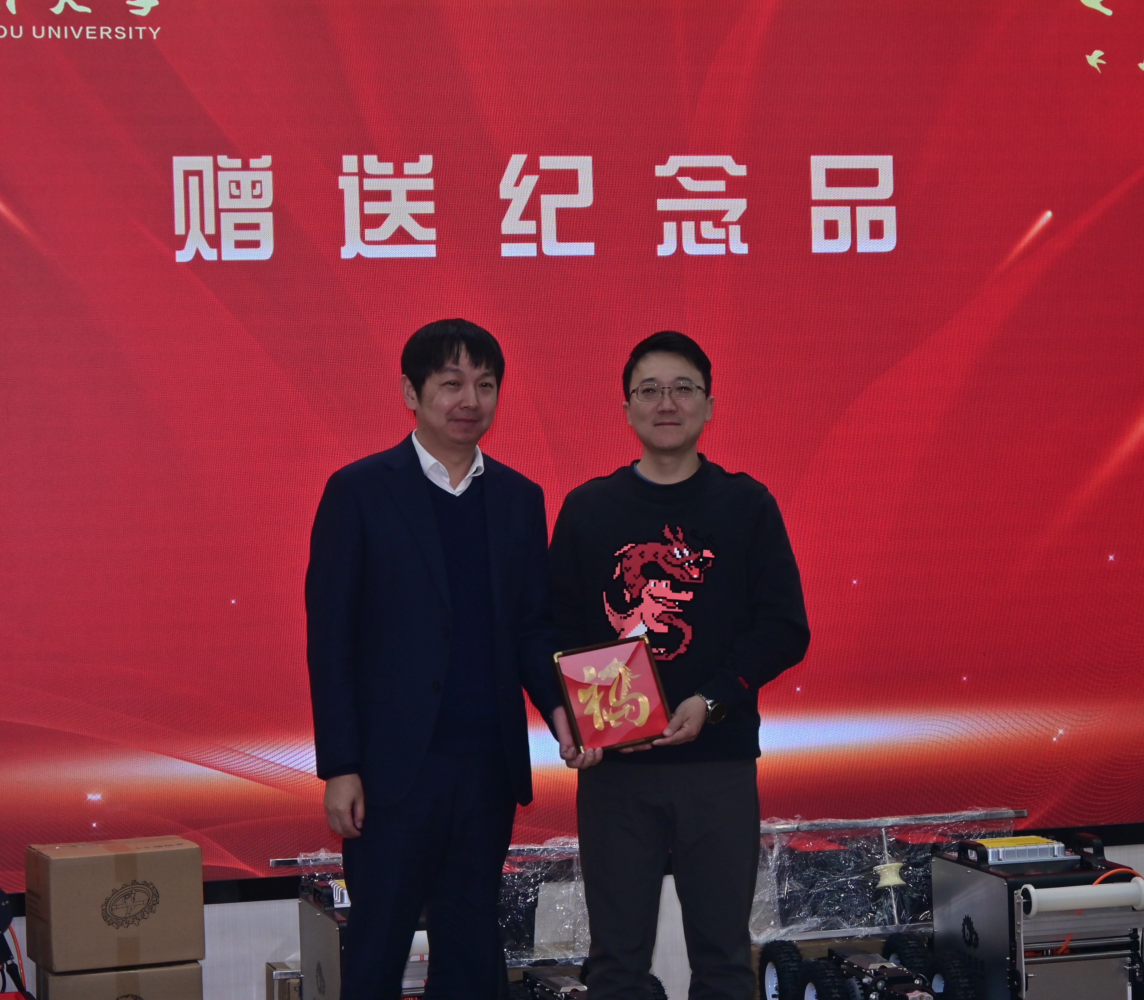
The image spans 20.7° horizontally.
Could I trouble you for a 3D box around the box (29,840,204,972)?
[{"bbox_3d":[-1.107,0.978,7.590,0.363,0.270,0.260,-2,2,-23],"label":"box"}]

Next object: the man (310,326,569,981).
[{"bbox_3d":[-0.235,0.530,6.060,0.540,1.755,0.420,-2,2,-26],"label":"man"}]

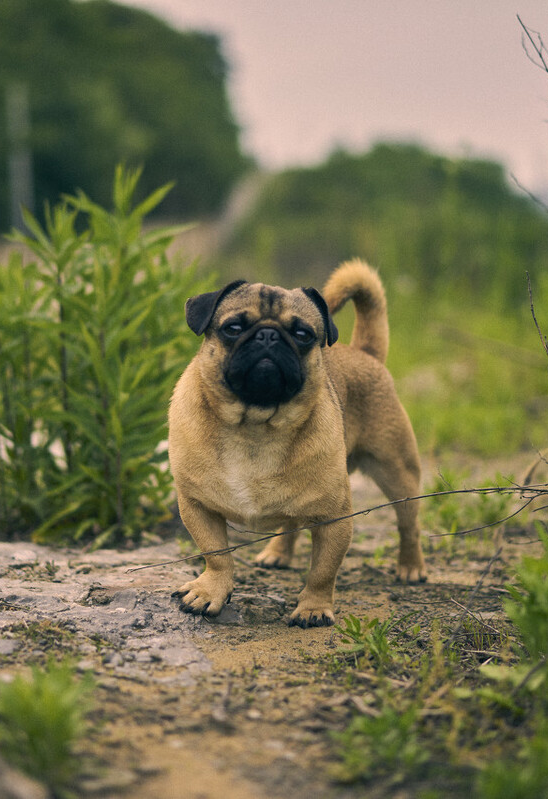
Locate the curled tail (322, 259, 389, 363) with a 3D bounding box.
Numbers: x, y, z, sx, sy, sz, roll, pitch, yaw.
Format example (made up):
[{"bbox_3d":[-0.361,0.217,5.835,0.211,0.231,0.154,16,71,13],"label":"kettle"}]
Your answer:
[{"bbox_3d":[0.100,-0.109,2.240,0.070,0.127,0.075,1,4,18],"label":"curled tail"}]

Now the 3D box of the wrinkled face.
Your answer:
[{"bbox_3d":[-0.013,-0.059,1.970,0.163,0.138,0.130,3,4,0],"label":"wrinkled face"}]

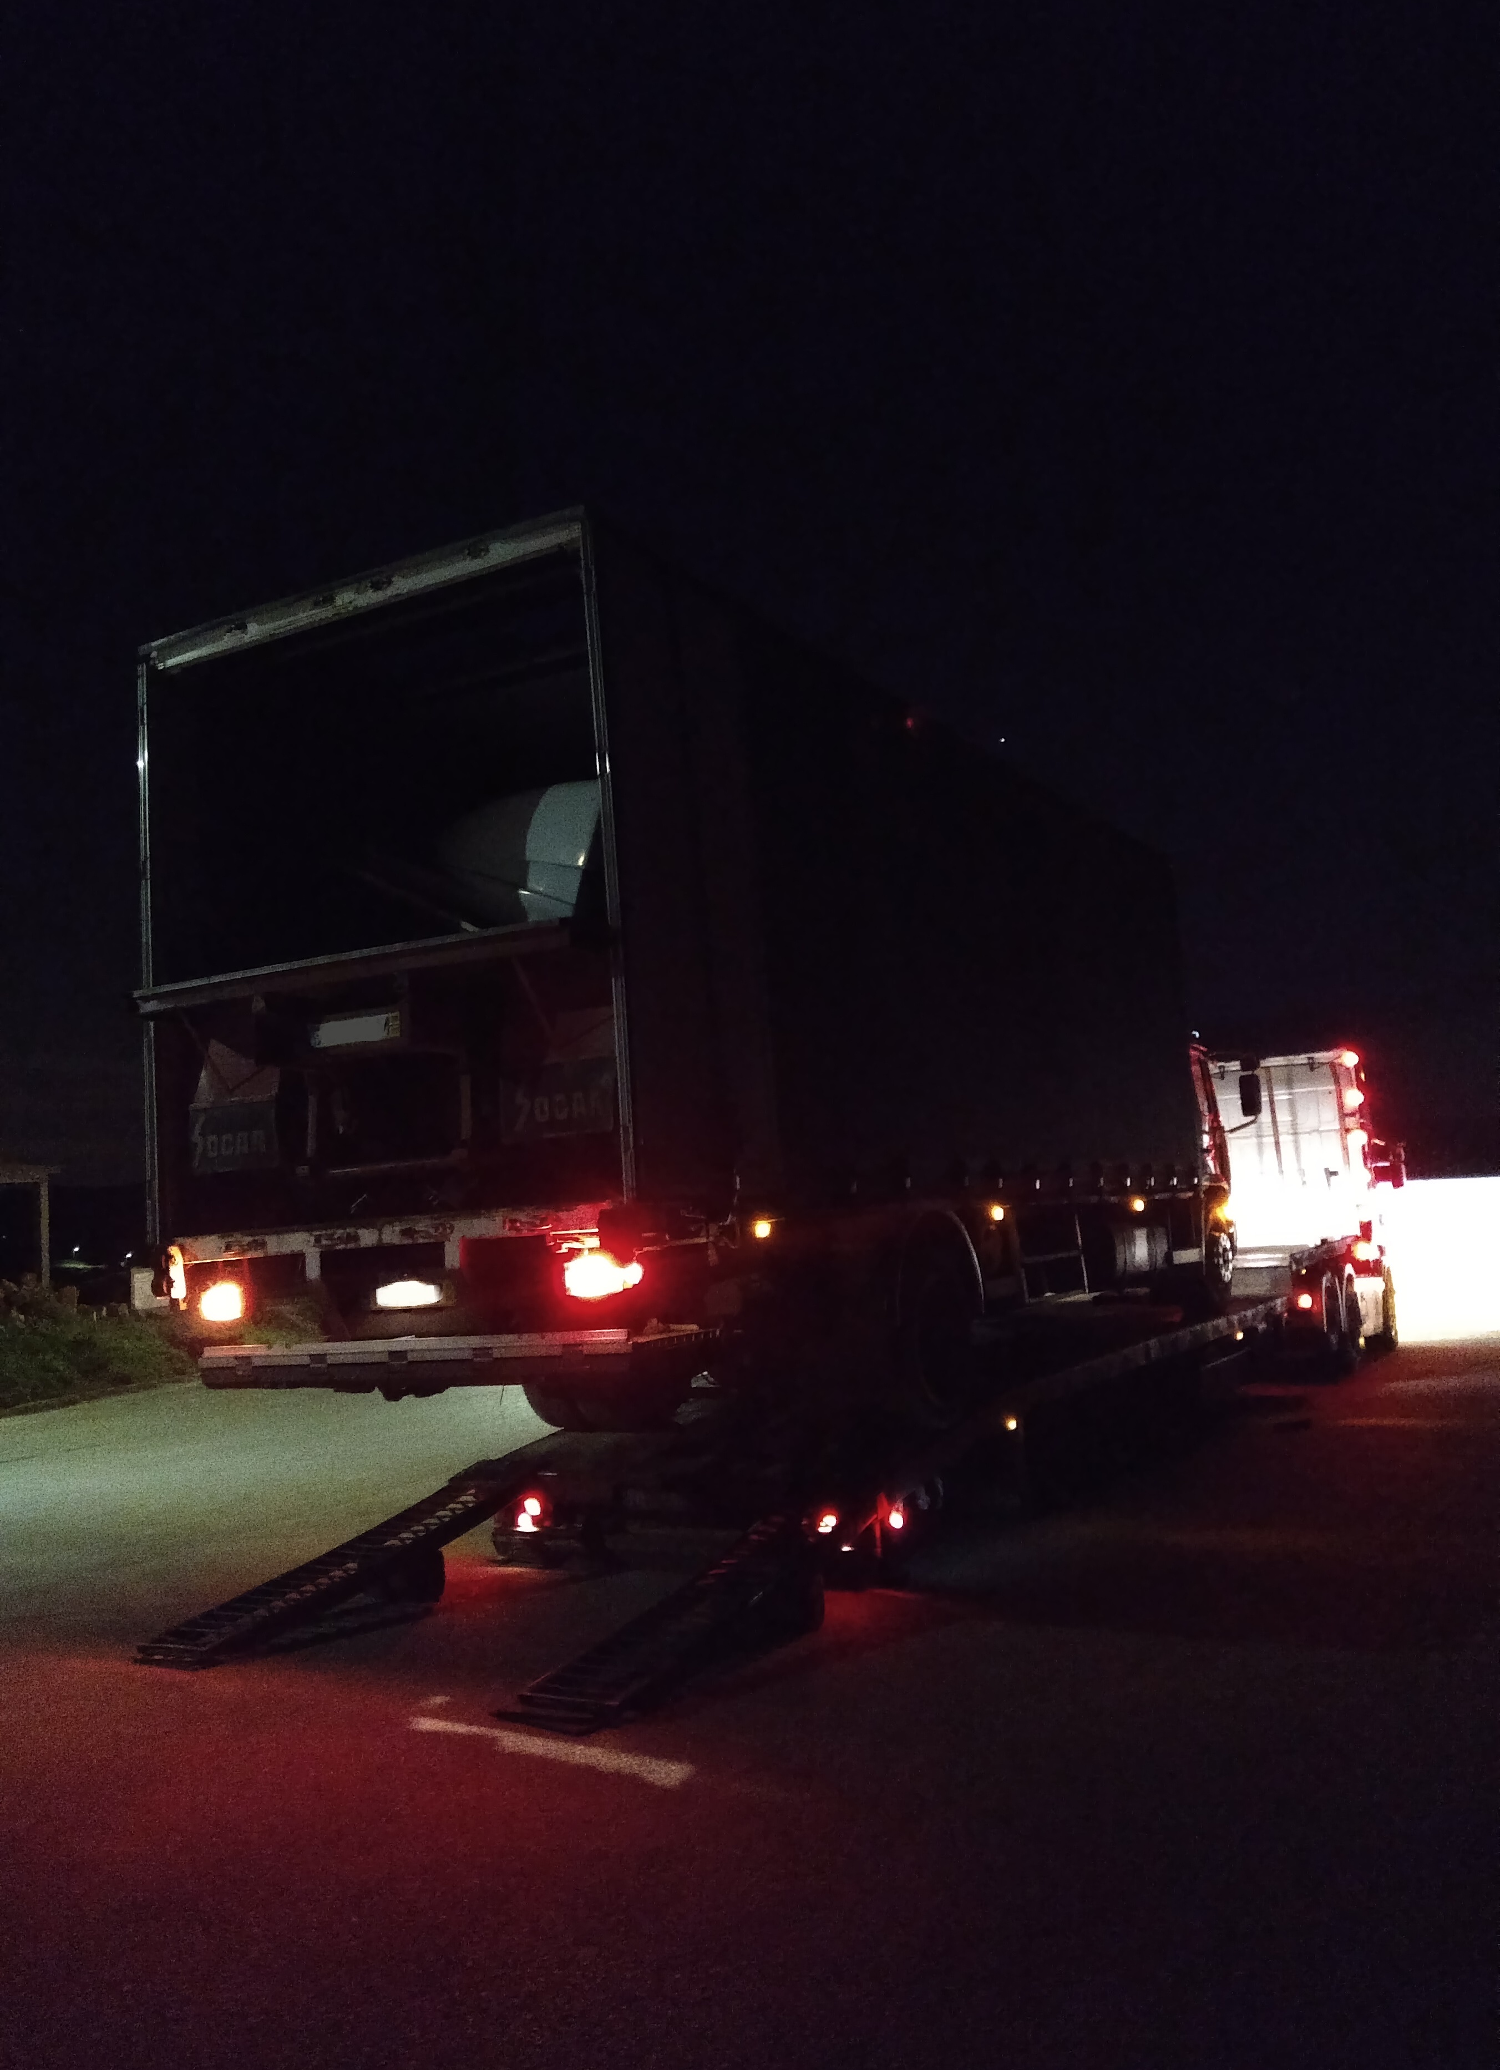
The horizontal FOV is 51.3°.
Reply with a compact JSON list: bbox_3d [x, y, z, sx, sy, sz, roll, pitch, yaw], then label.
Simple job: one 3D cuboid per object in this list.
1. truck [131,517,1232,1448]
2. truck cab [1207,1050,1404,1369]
[{"bbox_3d":[0.843,0.393,10.158,2.578,3.705,9.440,-8,-9,30],"label":"truck"},{"bbox_3d":[6.082,2.039,18.738,2.578,3.593,6.090,-8,-10,30],"label":"truck cab"}]

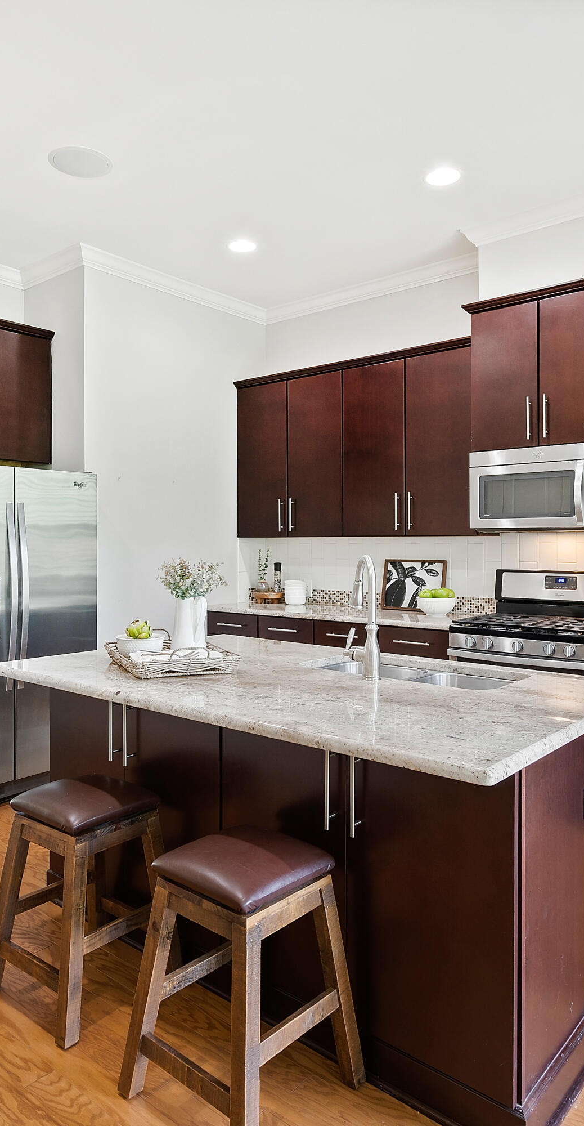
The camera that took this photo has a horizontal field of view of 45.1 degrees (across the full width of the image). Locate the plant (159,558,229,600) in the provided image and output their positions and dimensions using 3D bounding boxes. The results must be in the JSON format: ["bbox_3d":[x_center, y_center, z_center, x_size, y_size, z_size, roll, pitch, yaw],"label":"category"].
[{"bbox_3d":[-0.398,0.069,2.831,0.250,0.170,0.240,0,1,0],"label":"plant"}]

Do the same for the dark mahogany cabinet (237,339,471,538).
[{"bbox_3d":[0.425,-0.754,4.829,1.971,1.154,0.365,1,1,41],"label":"dark mahogany cabinet"}]

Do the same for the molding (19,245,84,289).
[{"bbox_3d":[-1.494,-1.828,4.361,0.711,0.085,0.083,1,1,40],"label":"molding"}]

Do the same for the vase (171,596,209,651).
[{"bbox_3d":[-0.405,0.227,2.715,0.150,0.213,0.122,1,1,37],"label":"vase"}]

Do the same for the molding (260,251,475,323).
[{"bbox_3d":[0.501,-1.845,4.776,1.870,0.088,0.083,1,1,40],"label":"molding"}]

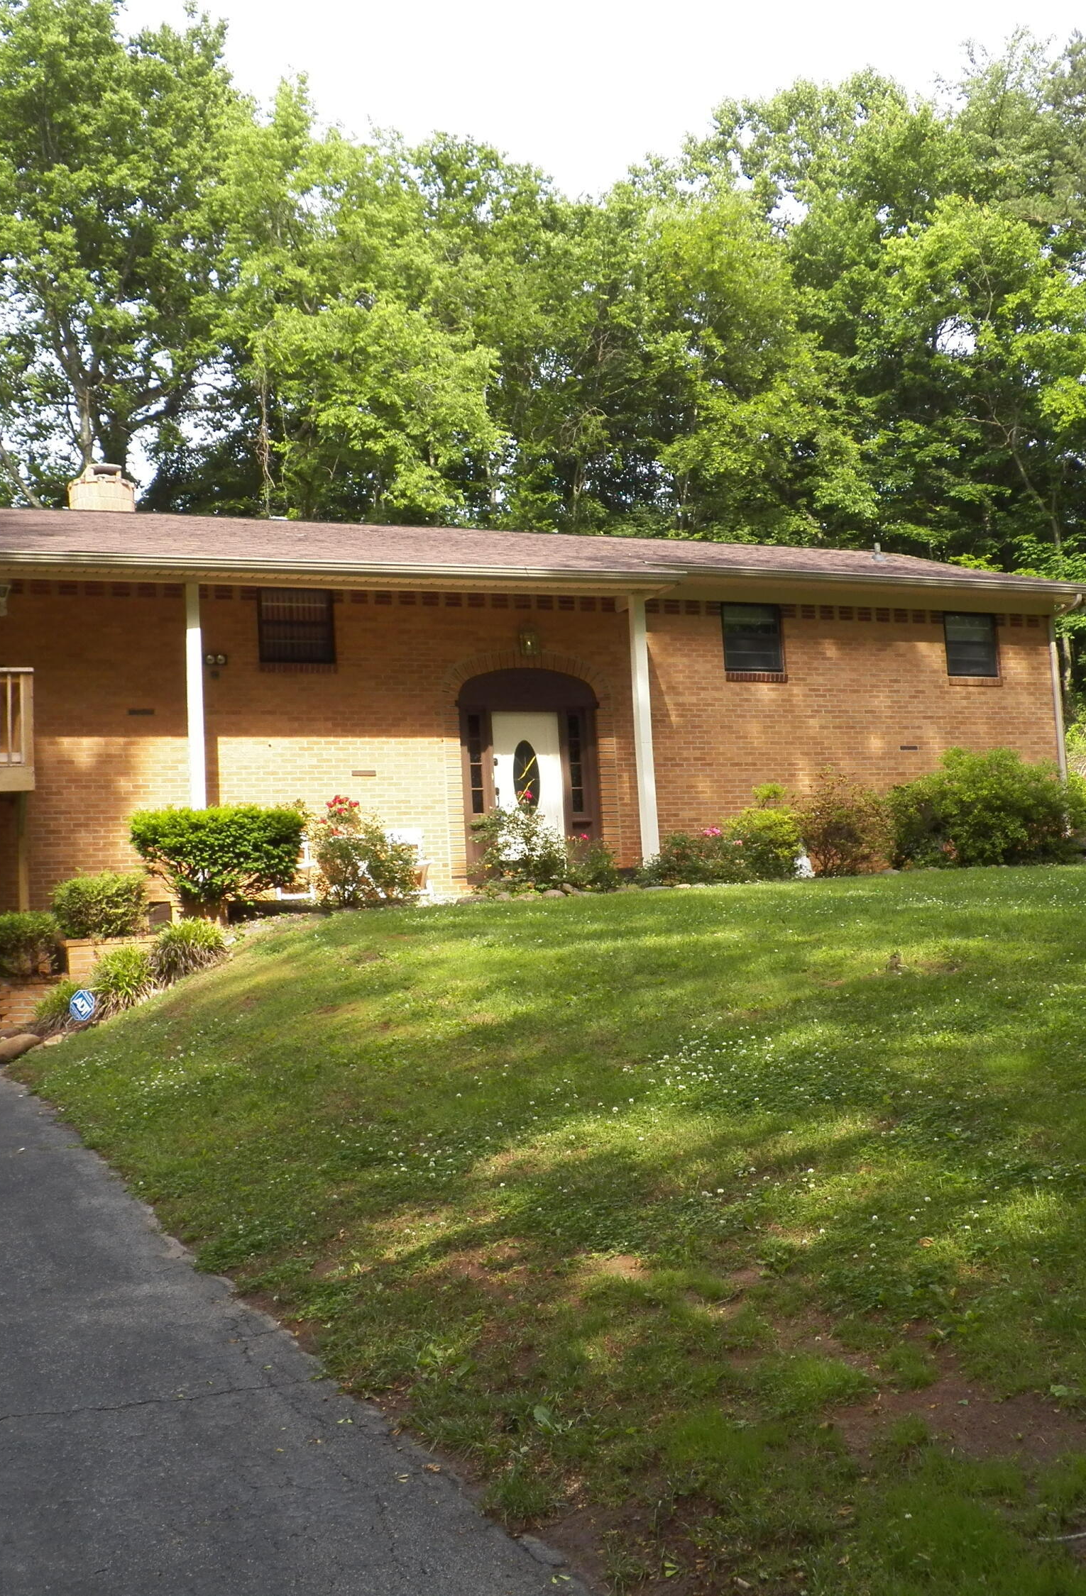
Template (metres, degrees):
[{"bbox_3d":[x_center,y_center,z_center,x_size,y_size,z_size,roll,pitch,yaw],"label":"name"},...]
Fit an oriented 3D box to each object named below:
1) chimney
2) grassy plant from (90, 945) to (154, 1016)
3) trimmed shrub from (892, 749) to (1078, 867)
[{"bbox_3d":[-6.379,-4.367,24.990,0.900,1.050,0.750,-1,-5,-22],"label":"chimney"},{"bbox_3d":[-4.393,1.906,17.942,0.680,0.700,0.680,-1,-5,-22],"label":"grassy plant"},{"bbox_3d":[5.938,0.145,23.156,2.350,1.520,1.650,-1,-5,-22],"label":"trimmed shrub"}]

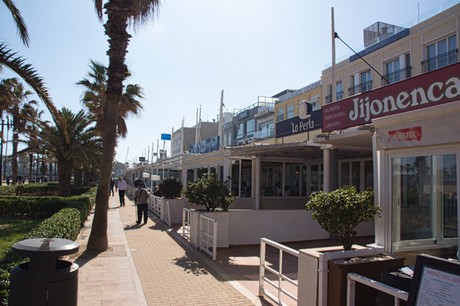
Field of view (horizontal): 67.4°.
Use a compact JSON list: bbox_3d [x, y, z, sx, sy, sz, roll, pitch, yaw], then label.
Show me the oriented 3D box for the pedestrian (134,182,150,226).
[{"bbox_3d":[-3.279,1.803,12.853,0.560,1.640,0.380,3,-5,-19],"label":"pedestrian"}]

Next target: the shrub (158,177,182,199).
[{"bbox_3d":[-2.417,1.401,14.000,1.000,0.910,0.980,3,-5,-19],"label":"shrub"}]

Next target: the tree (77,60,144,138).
[{"bbox_3d":[-7.886,-1.323,22.439,4.200,9.100,4.200,3,-5,-19],"label":"tree"}]

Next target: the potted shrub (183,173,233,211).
[{"bbox_3d":[-0.578,0.988,8.850,1.220,0.970,1.100,3,-5,-19],"label":"potted shrub"}]

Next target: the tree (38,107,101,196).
[{"bbox_3d":[-9.576,0.098,20.281,4.100,5.850,4.100,3,-5,-19],"label":"tree"}]

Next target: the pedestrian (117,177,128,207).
[{"bbox_3d":[-6.206,2.232,19.899,0.560,1.710,0.420,2,-4,-9],"label":"pedestrian"}]

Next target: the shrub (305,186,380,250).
[{"bbox_3d":[1.403,0.807,4.280,0.920,0.780,0.850,3,-5,-19],"label":"shrub"}]

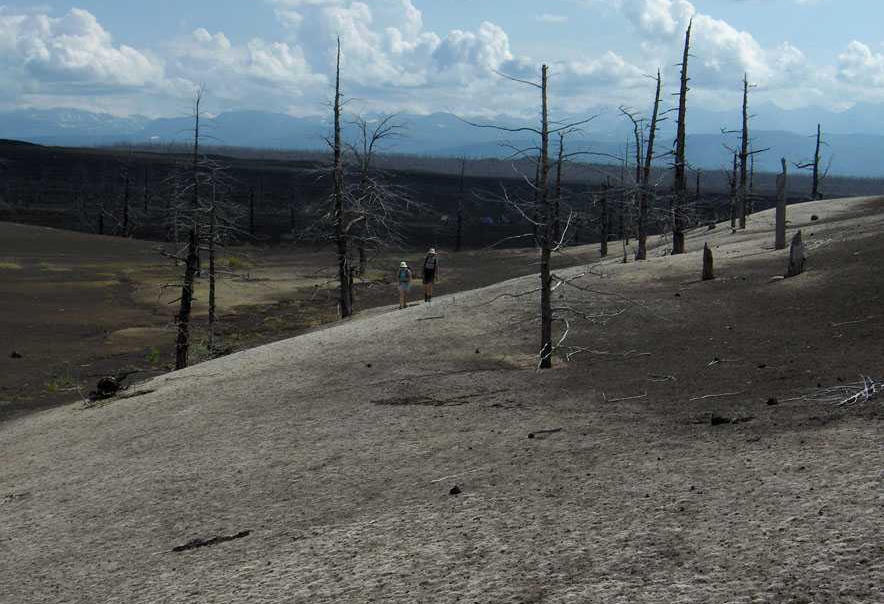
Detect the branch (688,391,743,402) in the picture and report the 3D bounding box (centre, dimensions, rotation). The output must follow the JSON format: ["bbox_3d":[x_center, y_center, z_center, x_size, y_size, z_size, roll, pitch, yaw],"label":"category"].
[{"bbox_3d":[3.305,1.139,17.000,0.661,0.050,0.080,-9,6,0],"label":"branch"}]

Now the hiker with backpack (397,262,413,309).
[{"bbox_3d":[-1.319,-0.581,49.500,0.550,1.680,0.500,3,6,11],"label":"hiker with backpack"}]

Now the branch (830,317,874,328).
[{"bbox_3d":[6.711,0.331,23.000,0.733,0.060,0.090,-11,6,0],"label":"branch"}]

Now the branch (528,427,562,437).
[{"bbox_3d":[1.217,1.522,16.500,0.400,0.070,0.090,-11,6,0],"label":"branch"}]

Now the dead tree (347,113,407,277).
[{"bbox_3d":[-3.958,-6.435,85.000,3.700,9.900,3.600,2,6,0],"label":"dead tree"}]

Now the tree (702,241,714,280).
[{"bbox_3d":[5.872,-0.914,31.000,0.245,0.840,0.240,2,6,0],"label":"tree"}]

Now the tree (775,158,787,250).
[{"bbox_3d":[9.023,-2.612,37.500,0.290,2.470,0.280,2,6,0],"label":"tree"}]

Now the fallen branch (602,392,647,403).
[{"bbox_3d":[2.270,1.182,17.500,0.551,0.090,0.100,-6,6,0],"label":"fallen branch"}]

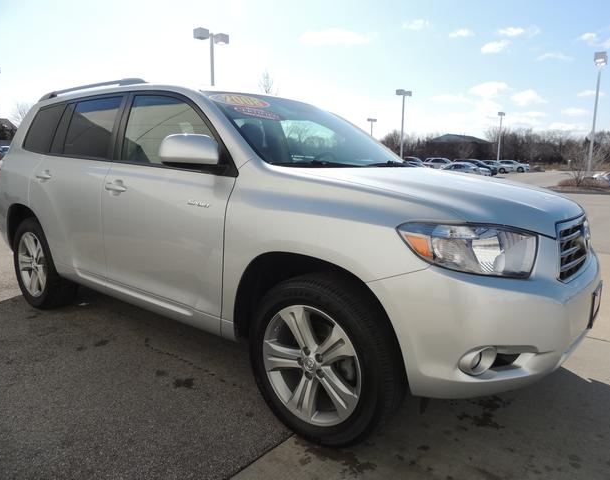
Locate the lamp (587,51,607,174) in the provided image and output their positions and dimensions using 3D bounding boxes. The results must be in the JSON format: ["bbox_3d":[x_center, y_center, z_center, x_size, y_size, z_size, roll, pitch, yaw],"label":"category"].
[{"bbox_3d":[15.498,-6.521,23.730,0.500,6.600,1.600,8,13,38],"label":"lamp"}]

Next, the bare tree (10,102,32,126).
[{"bbox_3d":[-28.951,-10.853,45.550,3.500,6.300,3.500,-6,12,-31],"label":"bare tree"}]

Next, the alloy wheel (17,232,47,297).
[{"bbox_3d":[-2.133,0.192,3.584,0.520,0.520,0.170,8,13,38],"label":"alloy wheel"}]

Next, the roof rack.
[{"bbox_3d":[-1.633,-1.105,3.308,1.580,0.085,0.065,8,13,38],"label":"roof rack"}]

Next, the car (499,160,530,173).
[{"bbox_3d":[24.172,-8.636,52.575,4.700,1.450,1.800,8,13,38],"label":"car"}]

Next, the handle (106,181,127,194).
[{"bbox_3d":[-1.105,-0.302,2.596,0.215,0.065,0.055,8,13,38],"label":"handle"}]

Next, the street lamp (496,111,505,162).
[{"bbox_3d":[26.302,-13.304,60.000,0.600,7.900,1.900,8,13,38],"label":"street lamp"}]

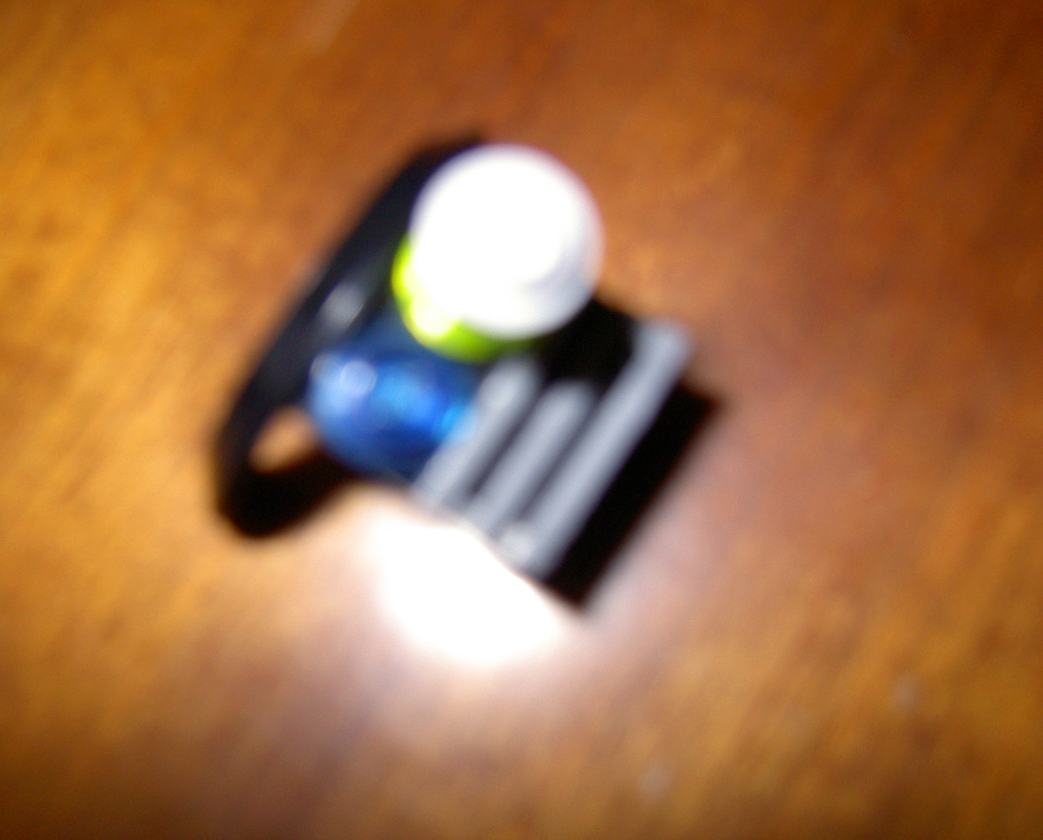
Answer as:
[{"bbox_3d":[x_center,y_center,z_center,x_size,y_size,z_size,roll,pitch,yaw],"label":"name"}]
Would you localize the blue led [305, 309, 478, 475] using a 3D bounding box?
[{"bbox_3d":[-0.008,-0.001,0.075,0.011,0.011,0.011,28,73,13],"label":"blue led"}]

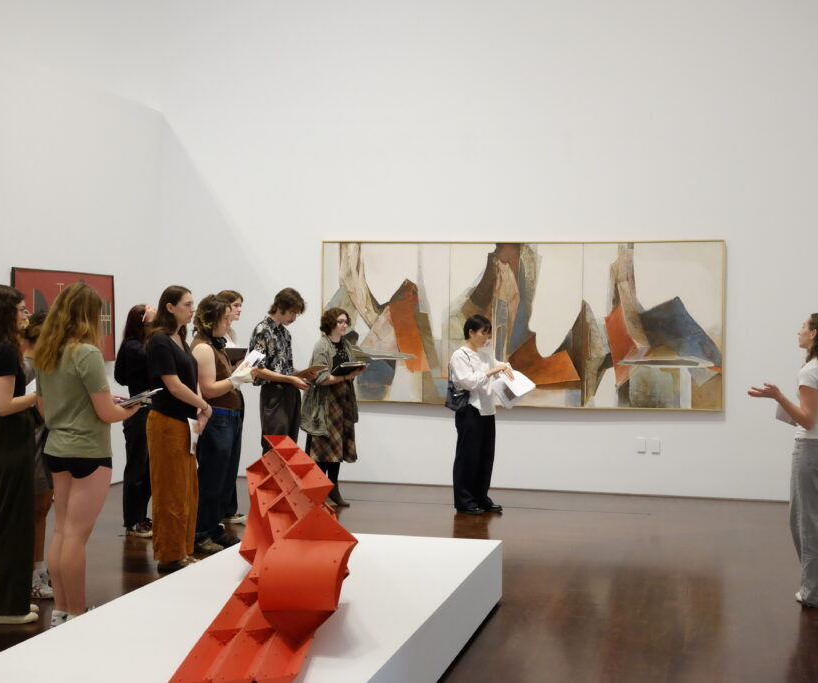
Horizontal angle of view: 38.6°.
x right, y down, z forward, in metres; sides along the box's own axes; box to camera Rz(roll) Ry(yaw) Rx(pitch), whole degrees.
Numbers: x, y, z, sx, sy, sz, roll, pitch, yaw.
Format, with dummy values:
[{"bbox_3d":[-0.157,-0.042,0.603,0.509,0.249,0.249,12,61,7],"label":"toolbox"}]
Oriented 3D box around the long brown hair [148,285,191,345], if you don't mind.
[{"bbox_3d":[-1.487,-0.164,7.225,0.220,0.370,0.200,1,1,20],"label":"long brown hair"}]

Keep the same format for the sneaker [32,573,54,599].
[{"bbox_3d":[-2.019,1.344,6.426,0.260,0.120,0.100,1,1,10],"label":"sneaker"}]

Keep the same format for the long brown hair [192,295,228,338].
[{"bbox_3d":[-1.301,-0.166,7.748,0.250,0.292,0.210,0,1,-18],"label":"long brown hair"}]

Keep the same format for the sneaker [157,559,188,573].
[{"bbox_3d":[-1.405,1.350,7.140,0.260,0.095,0.100,0,1,-15],"label":"sneaker"}]

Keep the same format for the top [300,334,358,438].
[{"bbox_3d":[-0.669,0.378,9.809,0.340,0.820,0.430,2,1,40],"label":"top"}]

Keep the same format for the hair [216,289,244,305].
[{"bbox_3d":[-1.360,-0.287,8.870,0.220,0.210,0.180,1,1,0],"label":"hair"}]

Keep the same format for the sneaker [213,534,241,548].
[{"bbox_3d":[-1.242,1.330,7.918,0.270,0.110,0.100,1,1,22],"label":"sneaker"}]

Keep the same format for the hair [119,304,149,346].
[{"bbox_3d":[-1.948,-0.114,8.339,0.220,0.300,0.200,1,1,20],"label":"hair"}]

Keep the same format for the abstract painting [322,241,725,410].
[{"bbox_3d":[0.973,-0.171,10.755,3.720,1.530,0.060,1,1,14],"label":"abstract painting"}]

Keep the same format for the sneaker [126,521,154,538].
[{"bbox_3d":[-1.884,1.317,8.226,0.270,0.110,0.100,1,1,32],"label":"sneaker"}]

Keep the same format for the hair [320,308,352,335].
[{"bbox_3d":[-0.618,-0.177,9.809,0.200,0.235,0.200,1,1,38],"label":"hair"}]

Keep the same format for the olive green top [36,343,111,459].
[{"bbox_3d":[-1.648,0.292,5.767,0.420,0.594,0.290,2,1,44],"label":"olive green top"}]

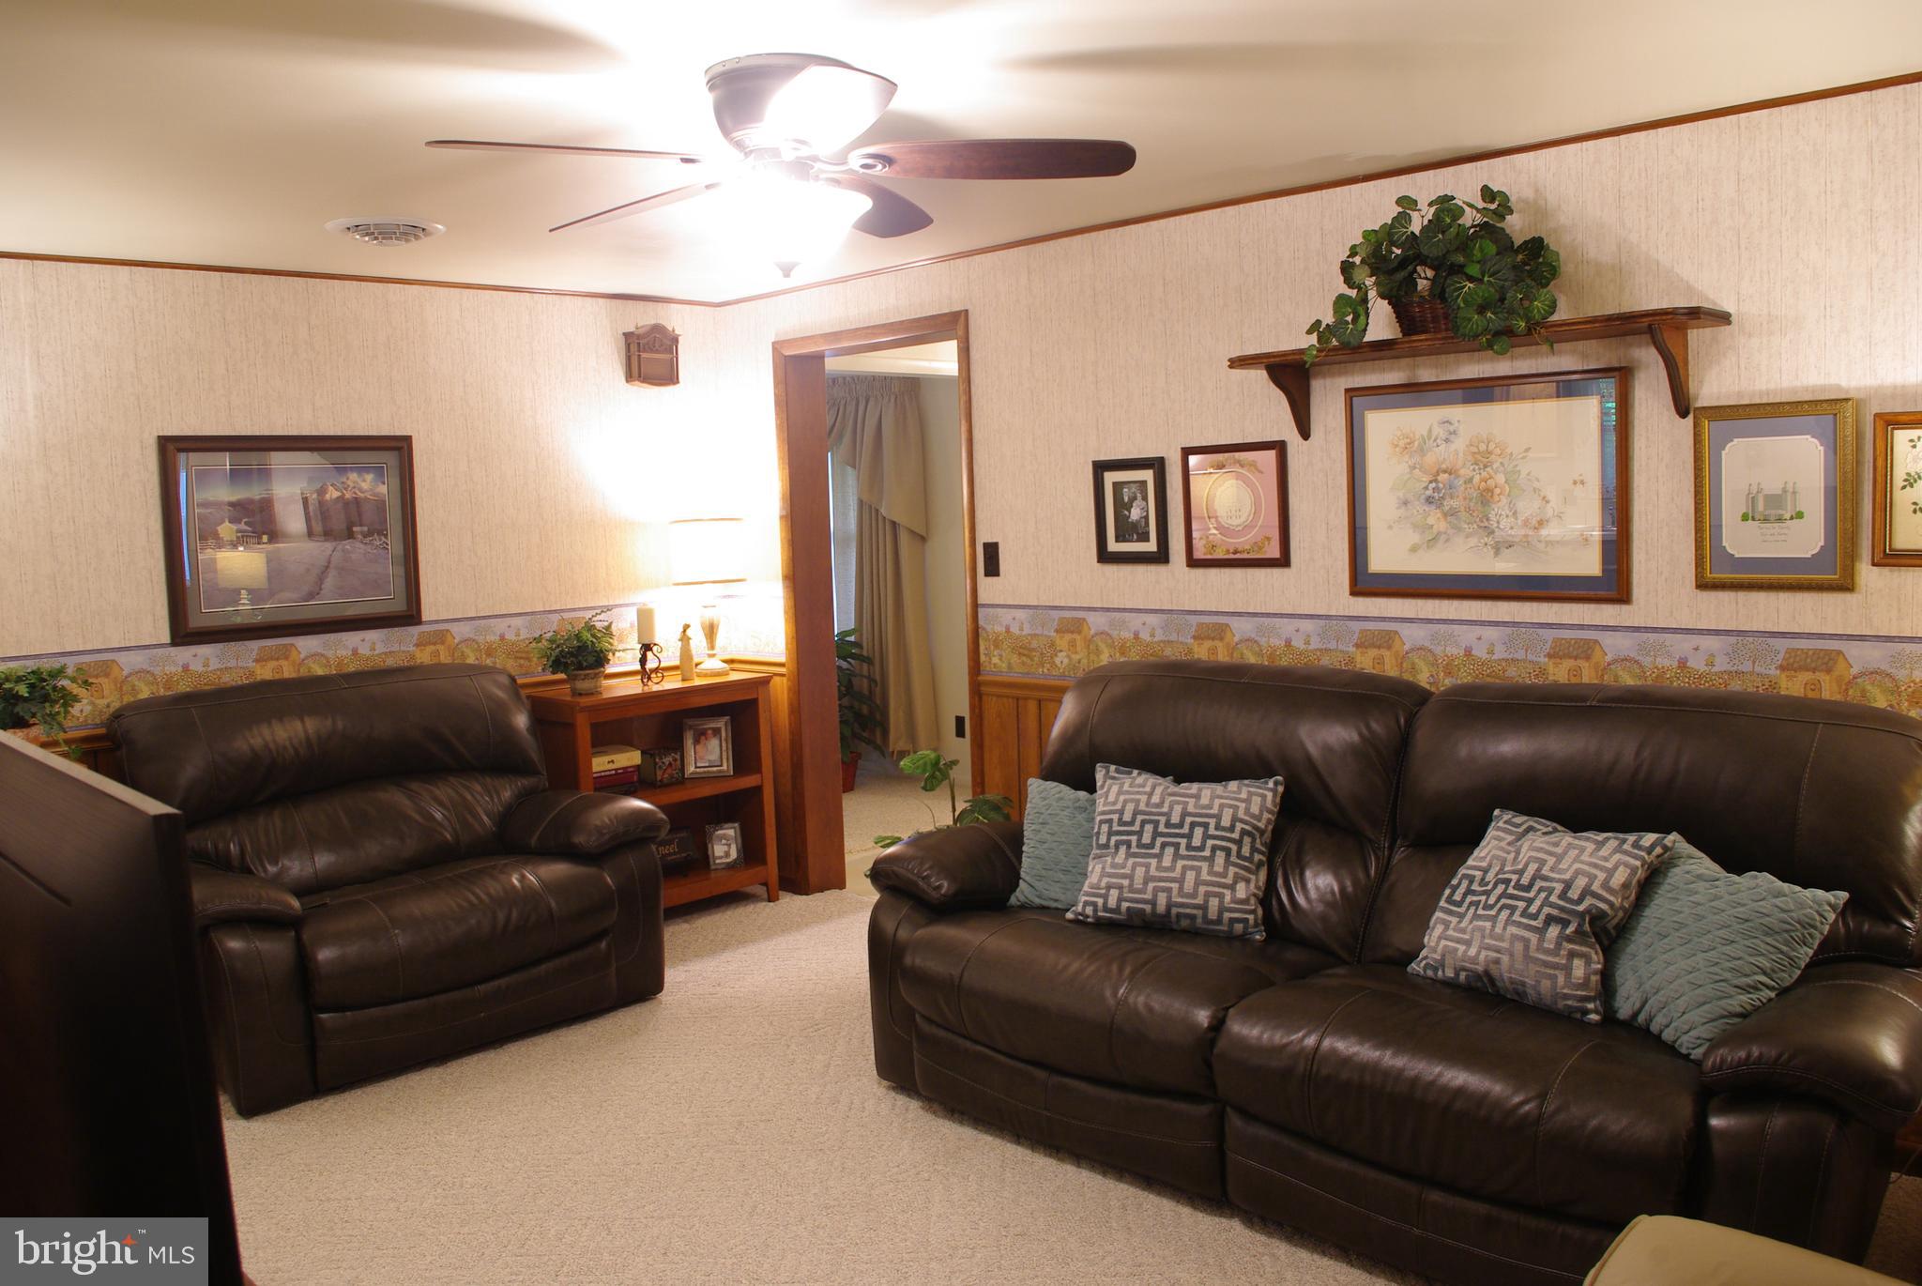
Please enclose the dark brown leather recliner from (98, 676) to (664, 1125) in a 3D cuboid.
[{"bbox_3d":[-1.670,0.639,4.311,1.250,1.020,0.910,-7,8,-42],"label":"dark brown leather recliner"}]

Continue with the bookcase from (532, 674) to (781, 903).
[{"bbox_3d":[-1.108,0.593,5.334,0.335,0.866,0.845,3,8,43],"label":"bookcase"}]

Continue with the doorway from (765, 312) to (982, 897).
[{"bbox_3d":[-0.255,-0.064,5.267,1.010,2.127,0.160,3,8,43],"label":"doorway"}]

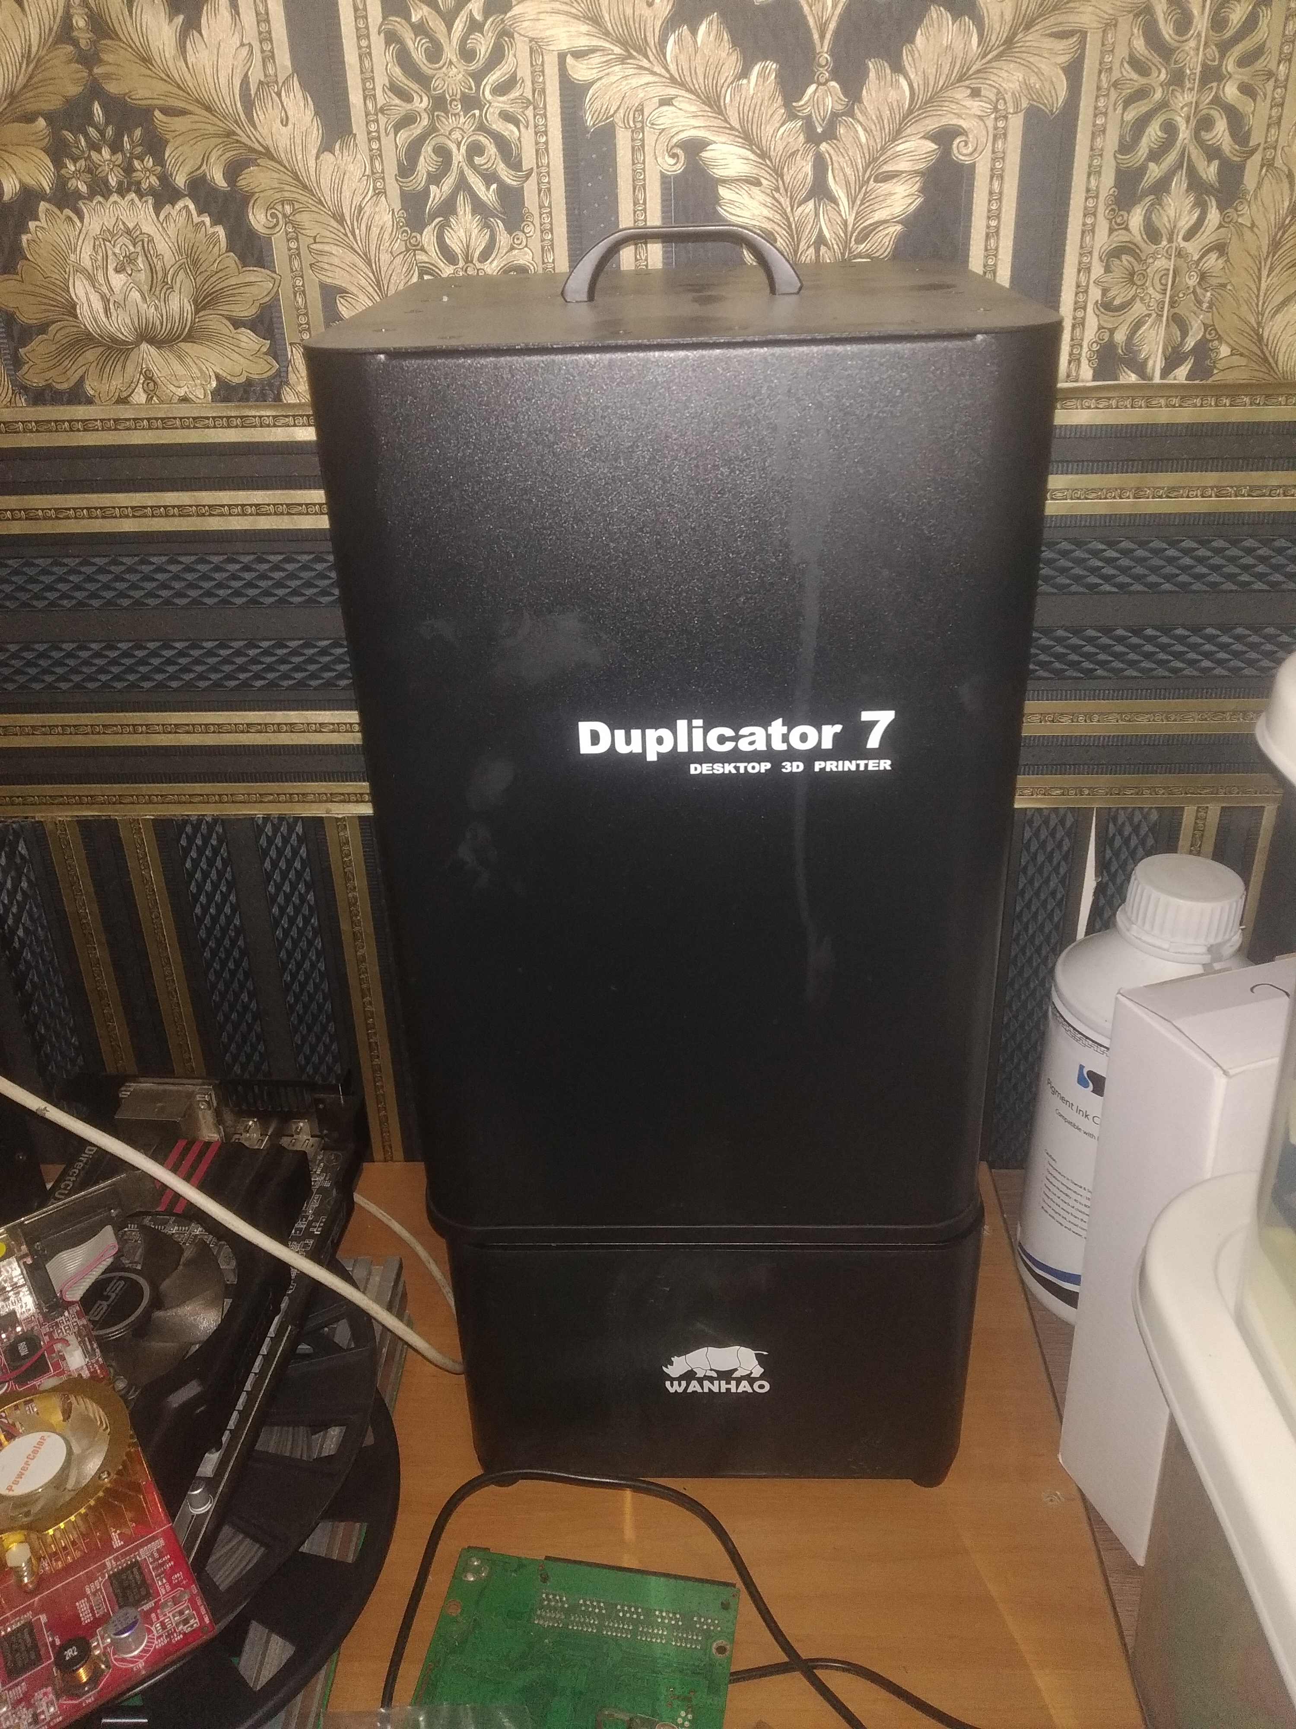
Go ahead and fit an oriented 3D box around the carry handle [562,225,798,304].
[{"bbox_3d":[0.010,-0.186,0.400,0.075,0.020,0.012,-1,29,3],"label":"carry handle"}]

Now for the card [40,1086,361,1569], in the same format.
[{"bbox_3d":[-0.187,0.153,0.451,0.116,0.041,0.220,0,26,4],"label":"card"}]

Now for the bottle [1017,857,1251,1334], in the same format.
[{"bbox_3d":[0.221,0.099,0.572,0.091,0.211,0.091,11,29,22],"label":"bottle"}]

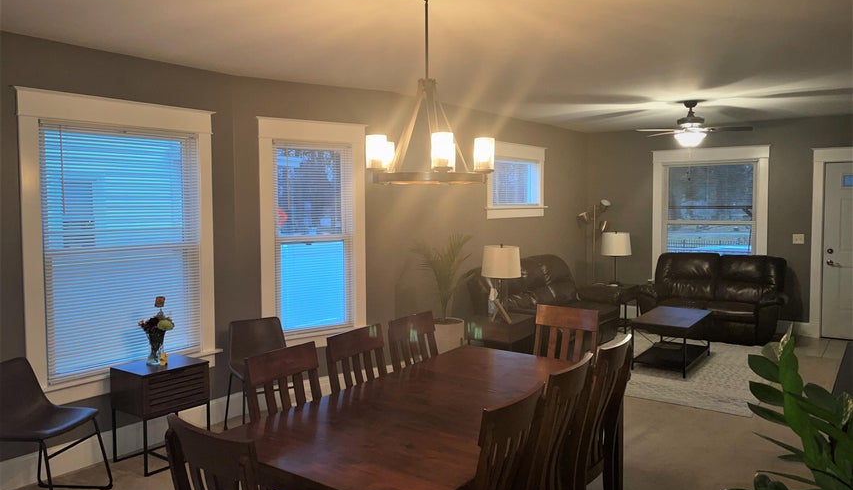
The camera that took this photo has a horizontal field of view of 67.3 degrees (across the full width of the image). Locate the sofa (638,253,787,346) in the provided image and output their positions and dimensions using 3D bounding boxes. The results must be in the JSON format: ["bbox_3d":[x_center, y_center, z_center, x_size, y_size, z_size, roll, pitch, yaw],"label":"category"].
[{"bbox_3d":[3.423,0.601,7.659,1.600,0.950,0.940,2,4,37],"label":"sofa"}]

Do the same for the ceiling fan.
[{"bbox_3d":[2.559,-1.171,6.221,1.240,0.440,1.240,2,4,37],"label":"ceiling fan"}]

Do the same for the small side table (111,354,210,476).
[{"bbox_3d":[-1.634,1.034,3.985,0.343,0.584,0.452,2,4,37],"label":"small side table"}]

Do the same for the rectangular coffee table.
[{"bbox_3d":[2.471,0.944,6.391,0.520,0.460,1.100,2,4,35],"label":"rectangular coffee table"}]

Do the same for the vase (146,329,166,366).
[{"bbox_3d":[-1.707,0.635,4.013,0.125,0.215,0.125,2,4,37],"label":"vase"}]

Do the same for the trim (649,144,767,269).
[{"bbox_3d":[3.565,-0.299,8.164,1.420,1.850,0.100,2,5,37],"label":"trim"}]

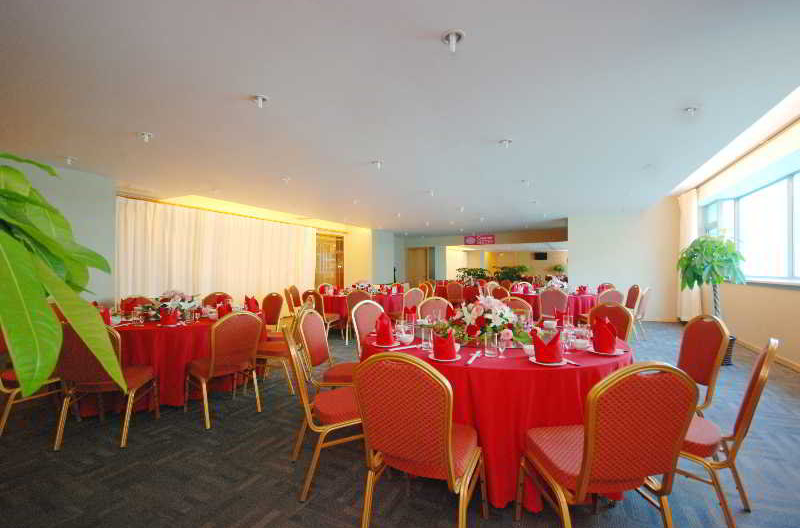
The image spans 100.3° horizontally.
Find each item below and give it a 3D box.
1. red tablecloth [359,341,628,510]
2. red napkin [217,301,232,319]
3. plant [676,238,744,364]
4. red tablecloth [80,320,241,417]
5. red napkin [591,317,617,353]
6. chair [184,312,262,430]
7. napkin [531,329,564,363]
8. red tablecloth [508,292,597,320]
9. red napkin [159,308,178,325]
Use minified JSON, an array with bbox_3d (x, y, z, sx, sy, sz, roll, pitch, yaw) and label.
[{"bbox_3d":[0.691,0.951,2.820,2.040,0.750,2.040,0,-1,0],"label":"red tablecloth"},{"bbox_3d":[-1.923,0.500,3.657,0.120,0.190,0.150,-1,-1,21],"label":"red napkin"},{"bbox_3d":[4.290,0.479,4.600,0.700,1.740,0.720,0,-1,28],"label":"plant"},{"bbox_3d":[-2.594,0.982,3.910,1.940,0.750,1.940,0,-1,0],"label":"red tablecloth"},{"bbox_3d":[1.330,0.460,2.173,0.155,0.200,0.120,0,-1,-45],"label":"red napkin"},{"bbox_3d":[-1.610,0.882,3.036,0.560,0.920,0.450,-1,-1,40],"label":"chair"},{"bbox_3d":[0.840,0.453,1.895,0.160,0.180,0.120,0,-1,-9],"label":"napkin"},{"bbox_3d":[3.500,1.020,7.570,2.000,0.755,2.000,0,-1,28],"label":"red tablecloth"},{"bbox_3d":[-2.171,0.487,3.130,0.155,0.155,0.120,1,-1,-33],"label":"red napkin"}]

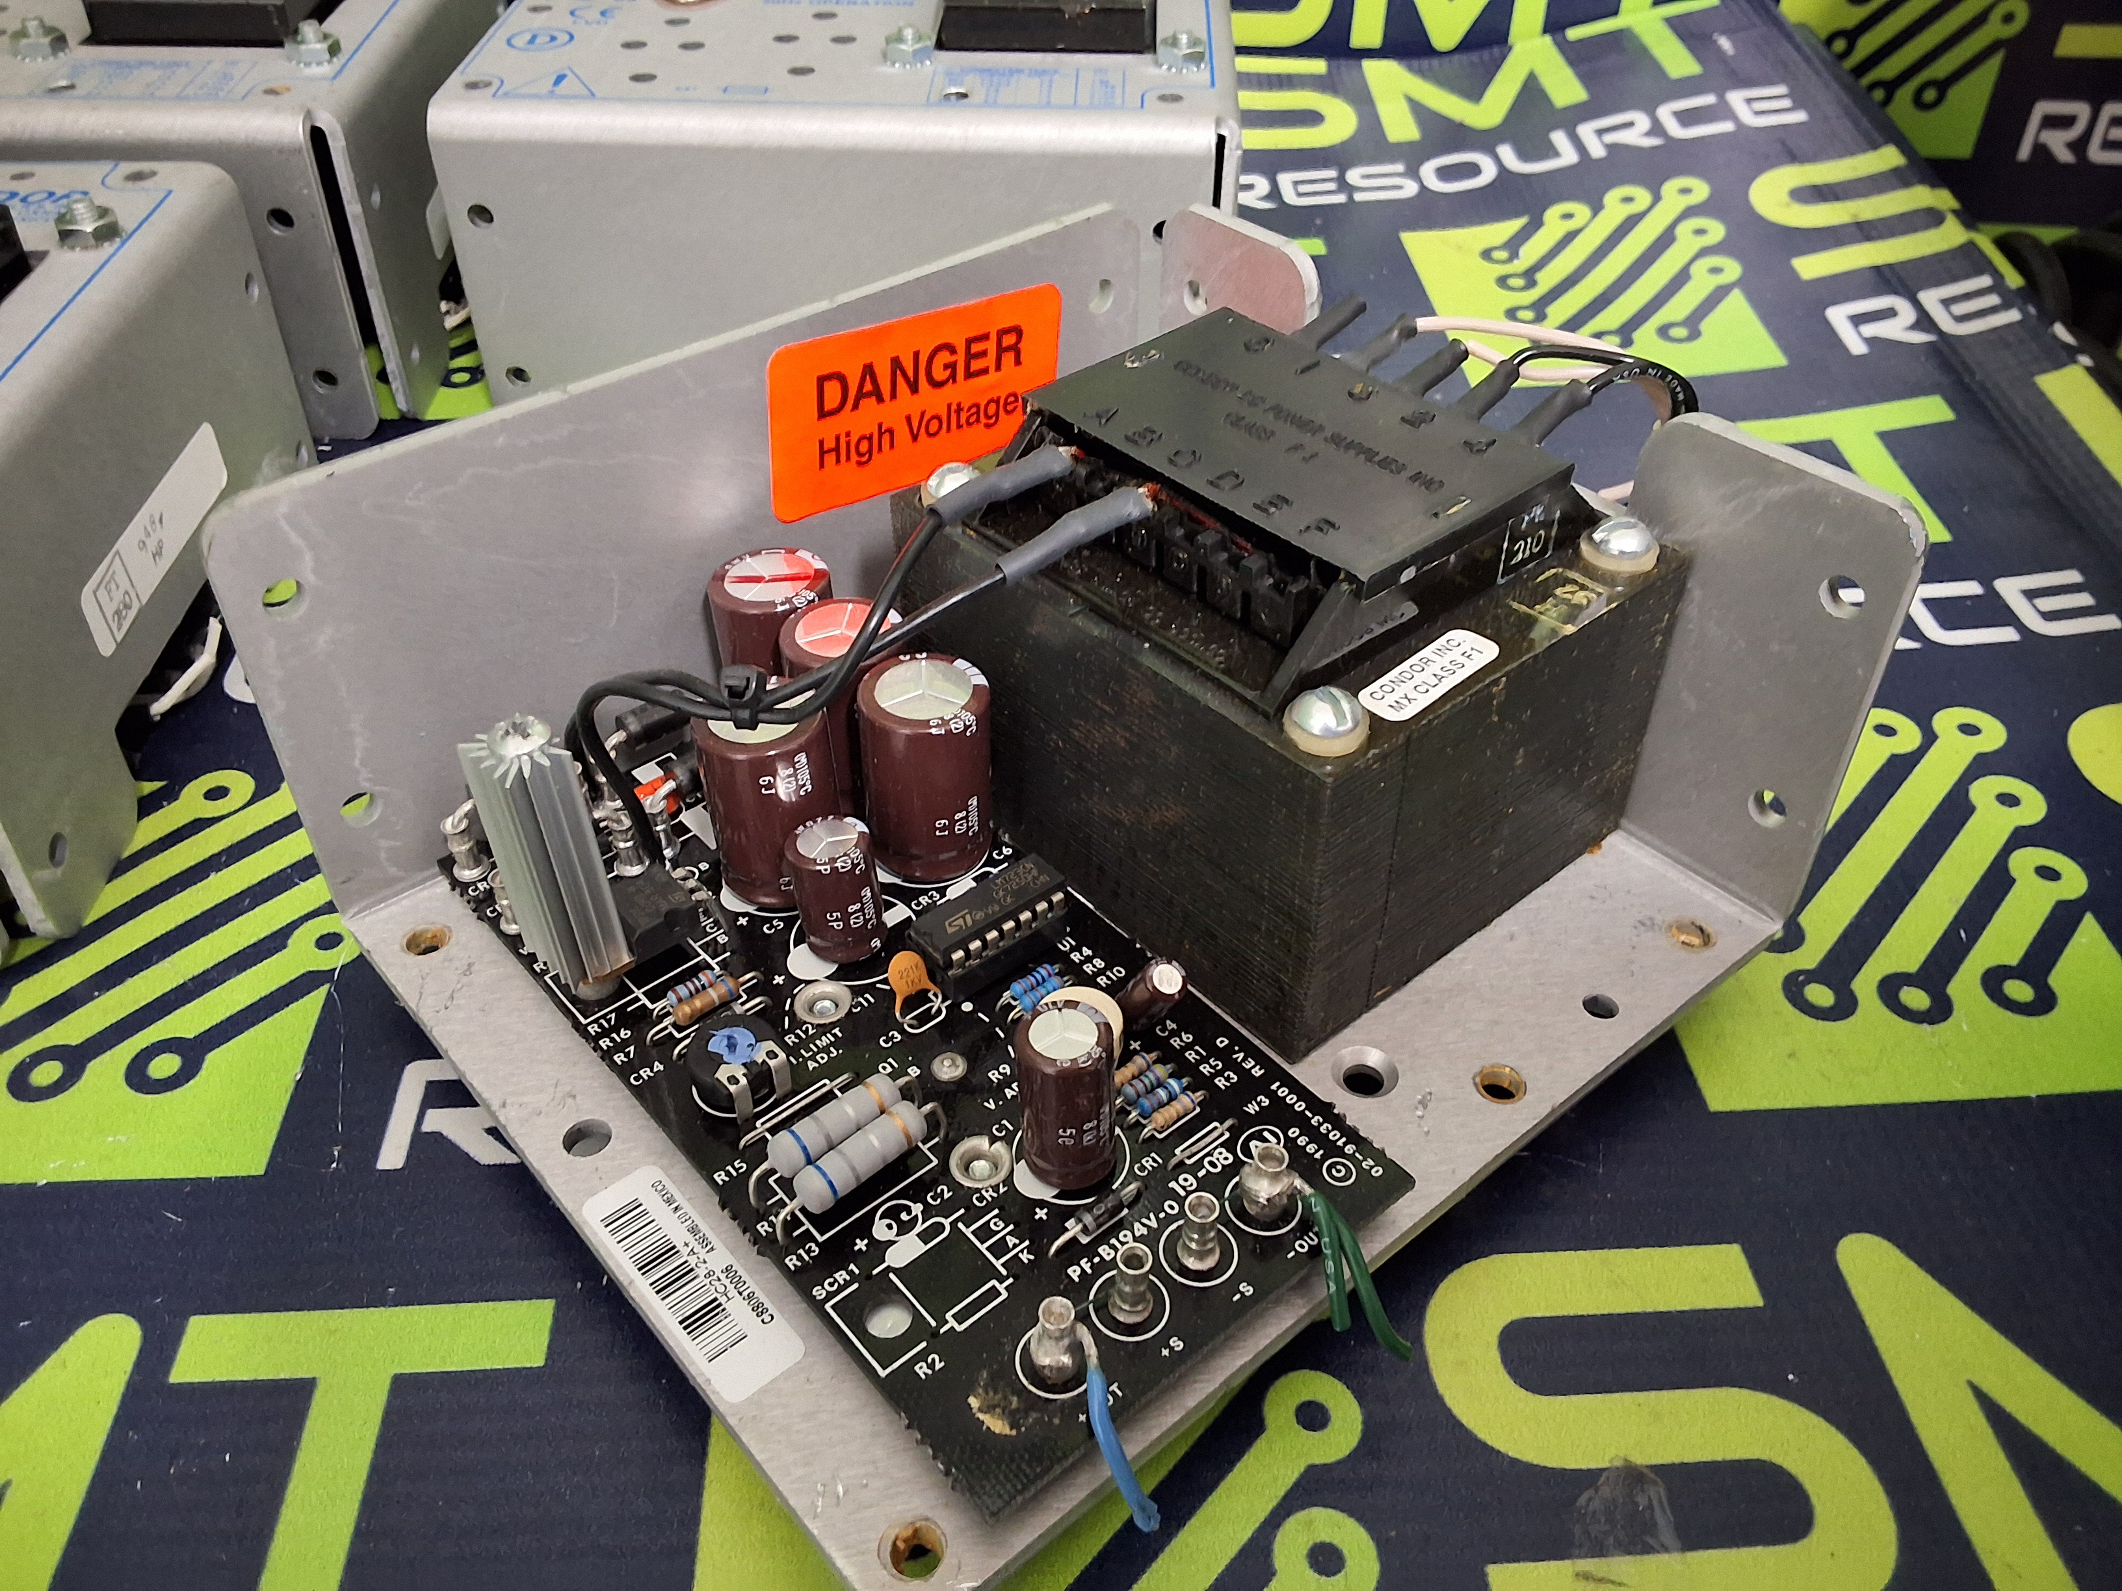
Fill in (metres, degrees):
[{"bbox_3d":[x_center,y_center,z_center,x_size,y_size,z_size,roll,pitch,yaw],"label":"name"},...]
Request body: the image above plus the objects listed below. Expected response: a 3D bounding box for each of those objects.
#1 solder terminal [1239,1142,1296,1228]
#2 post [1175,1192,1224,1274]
[{"bbox_3d":[0.022,0.041,0.182,0.006,0.008,0.005,-29,48,-30],"label":"solder terminal"},{"bbox_3d":[0.015,0.045,0.177,0.005,0.008,0.005,0,40,0],"label":"post"}]

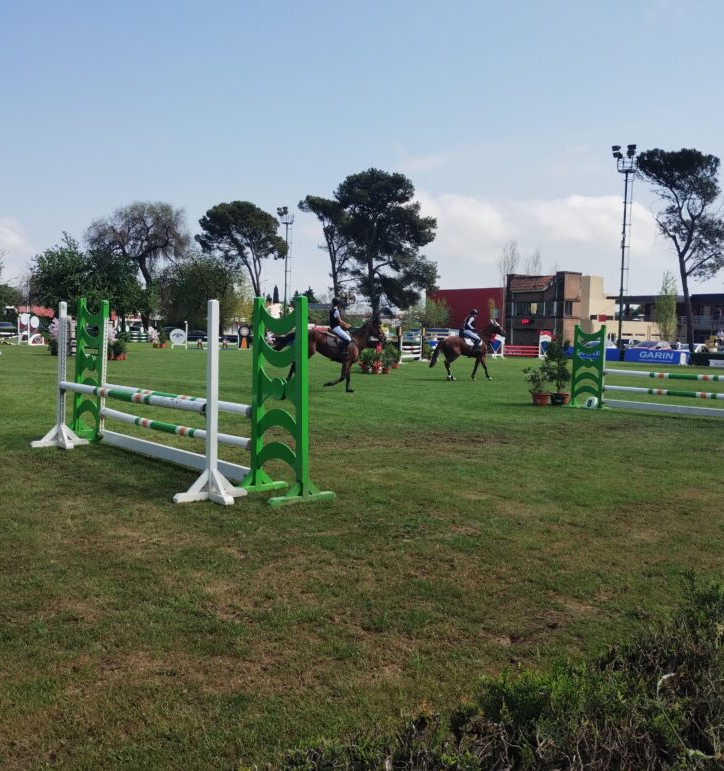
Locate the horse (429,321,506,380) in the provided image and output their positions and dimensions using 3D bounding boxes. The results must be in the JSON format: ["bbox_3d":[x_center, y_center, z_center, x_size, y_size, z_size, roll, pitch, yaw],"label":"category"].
[{"bbox_3d":[3.523,-1.195,28.059,2.580,2.070,0.620,1,4,-6],"label":"horse"}]

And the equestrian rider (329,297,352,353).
[{"bbox_3d":[-0.544,-1.566,21.300,0.680,1.420,0.500,1,4,-3],"label":"equestrian rider"}]

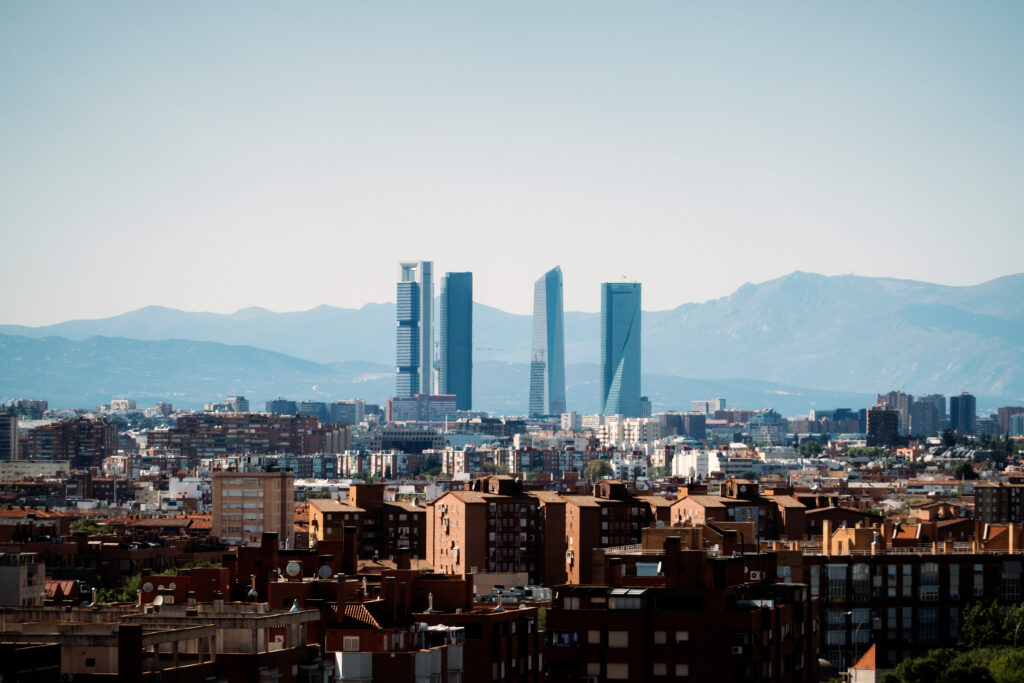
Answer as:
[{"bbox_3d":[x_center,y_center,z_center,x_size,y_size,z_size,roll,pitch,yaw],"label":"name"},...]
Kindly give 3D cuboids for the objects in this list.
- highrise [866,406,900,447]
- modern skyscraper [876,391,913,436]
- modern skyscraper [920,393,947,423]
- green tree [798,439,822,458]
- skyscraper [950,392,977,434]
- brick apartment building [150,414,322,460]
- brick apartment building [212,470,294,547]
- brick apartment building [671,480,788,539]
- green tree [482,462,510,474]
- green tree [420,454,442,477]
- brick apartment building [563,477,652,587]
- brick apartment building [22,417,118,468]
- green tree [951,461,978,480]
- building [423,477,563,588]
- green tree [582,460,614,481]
[{"bbox_3d":[255.030,58.640,3905.670,20.500,28.000,17.000,0,-1,-5],"label":"highrise"},{"bbox_3d":[425.220,83.370,6300.000,33.000,56.000,25.000,-1,-1,30],"label":"modern skyscraper"},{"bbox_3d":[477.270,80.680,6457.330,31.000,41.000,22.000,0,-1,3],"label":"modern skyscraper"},{"bbox_3d":[181.010,65.070,3450.000,14.000,12.500,13.500,0,-1,0],"label":"green tree"},{"bbox_3d":[460.890,75.590,5807.670,26.000,47.000,23.000,0,-1,3],"label":"skyscraper"},{"bbox_3d":[-175.410,60.580,3609.330,107.000,31.000,28.000,0,-1,-3],"label":"brick apartment building"},{"bbox_3d":[-62.470,43.670,1375.000,18.500,24.500,14.000,0,-1,7],"label":"brick apartment building"},{"bbox_3d":[44.190,39.240,1115.000,22.200,24.000,14.000,1,-1,-29],"label":"brick apartment building"},{"bbox_3d":[-9.140,71.970,3150.000,14.000,10.500,13.000,0,-1,0],"label":"green tree"},{"bbox_3d":[-46.040,71.280,3254.170,12.500,12.700,12.500,0,-1,0],"label":"green tree"},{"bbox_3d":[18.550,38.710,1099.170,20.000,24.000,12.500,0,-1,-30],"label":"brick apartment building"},{"bbox_3d":[-279.990,64.420,3608.000,57.000,33.000,24.000,0,-1,9],"label":"brick apartment building"},{"bbox_3d":[190.880,55.700,2400.000,11.800,11.000,11.500,0,-1,0],"label":"green tree"},{"bbox_3d":[-3.000,38.210,1100.000,22.800,25.000,14.500,1,-1,-31],"label":"building"},{"bbox_3d":[43.330,65.860,2850.000,15.800,12.500,15.000,0,-1,0],"label":"green tree"}]

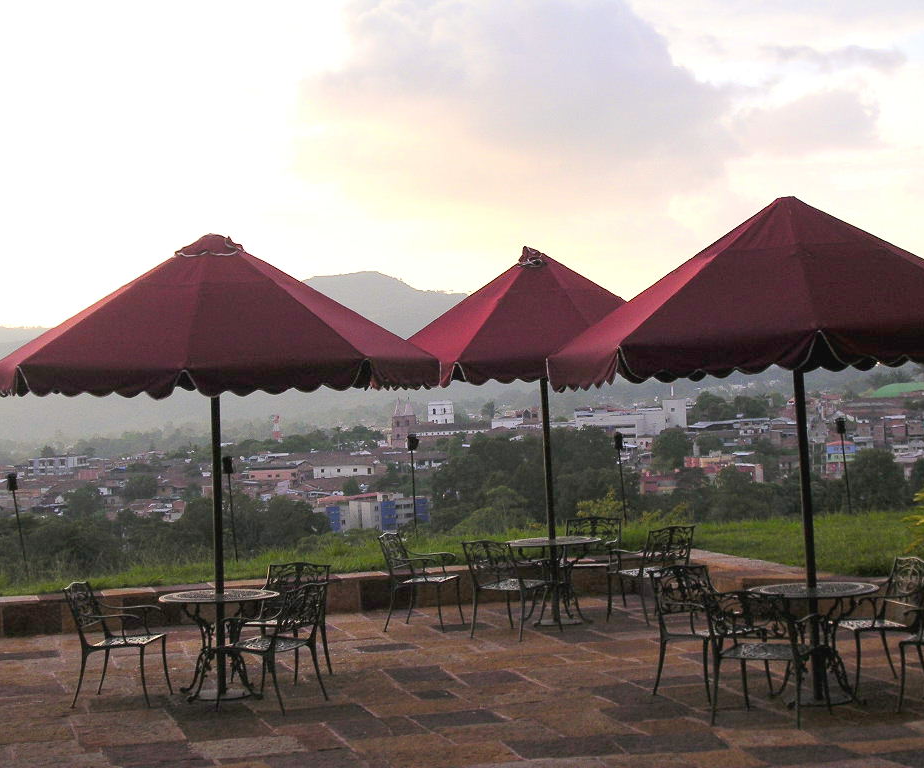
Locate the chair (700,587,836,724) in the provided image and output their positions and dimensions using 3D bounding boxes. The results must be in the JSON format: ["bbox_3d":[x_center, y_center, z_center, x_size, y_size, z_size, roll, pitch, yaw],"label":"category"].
[{"bbox_3d":[1.941,1.702,12.579,0.590,0.870,0.630,-3,0,31],"label":"chair"}]

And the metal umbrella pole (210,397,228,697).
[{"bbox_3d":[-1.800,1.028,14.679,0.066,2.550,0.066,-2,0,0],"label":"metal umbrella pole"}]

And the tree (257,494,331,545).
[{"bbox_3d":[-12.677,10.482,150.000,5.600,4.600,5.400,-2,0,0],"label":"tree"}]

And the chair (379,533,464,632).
[{"bbox_3d":[-0.377,1.800,18.152,0.630,0.870,0.590,-3,0,19],"label":"chair"}]

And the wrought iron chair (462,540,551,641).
[{"bbox_3d":[0.439,1.764,17.312,0.590,0.870,0.630,-3,0,42],"label":"wrought iron chair"}]

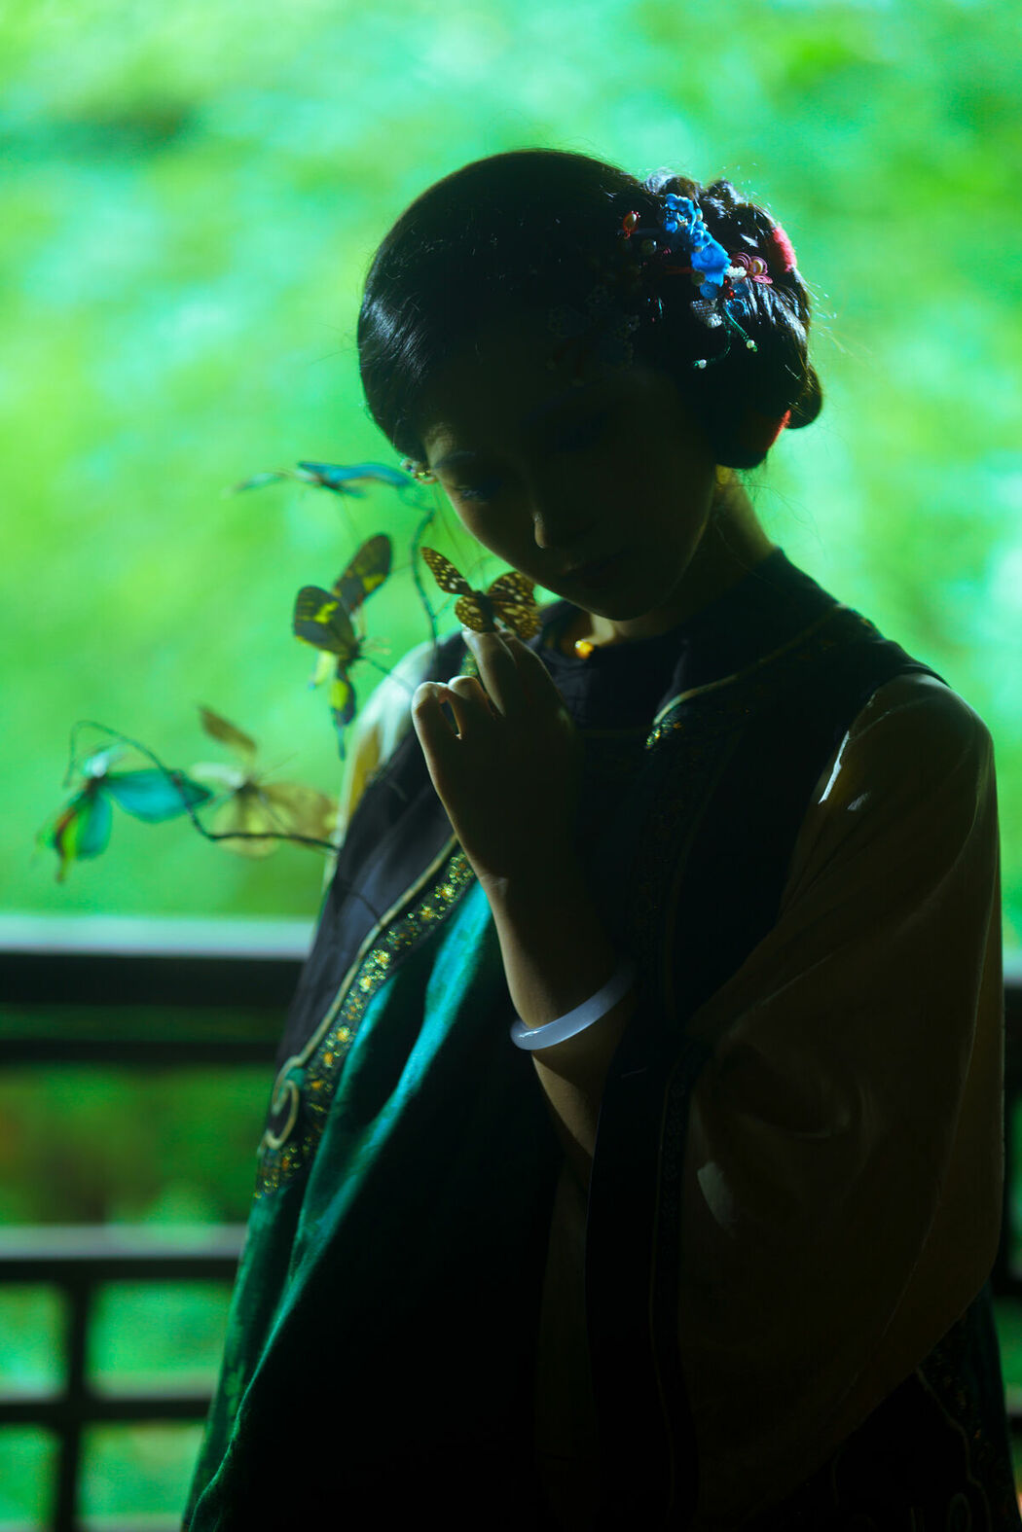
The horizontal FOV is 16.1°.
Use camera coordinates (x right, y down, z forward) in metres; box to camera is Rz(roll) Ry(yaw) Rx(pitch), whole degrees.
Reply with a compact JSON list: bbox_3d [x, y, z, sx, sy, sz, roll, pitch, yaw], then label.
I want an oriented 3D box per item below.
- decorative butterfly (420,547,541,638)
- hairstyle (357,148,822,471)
[{"bbox_3d":[-0.014,-0.091,1.890,0.065,0.048,0.025,-6,-21,1],"label":"decorative butterfly"},{"bbox_3d":[0.042,-0.238,1.960,0.220,0.190,0.205,-26,20,15],"label":"hairstyle"}]

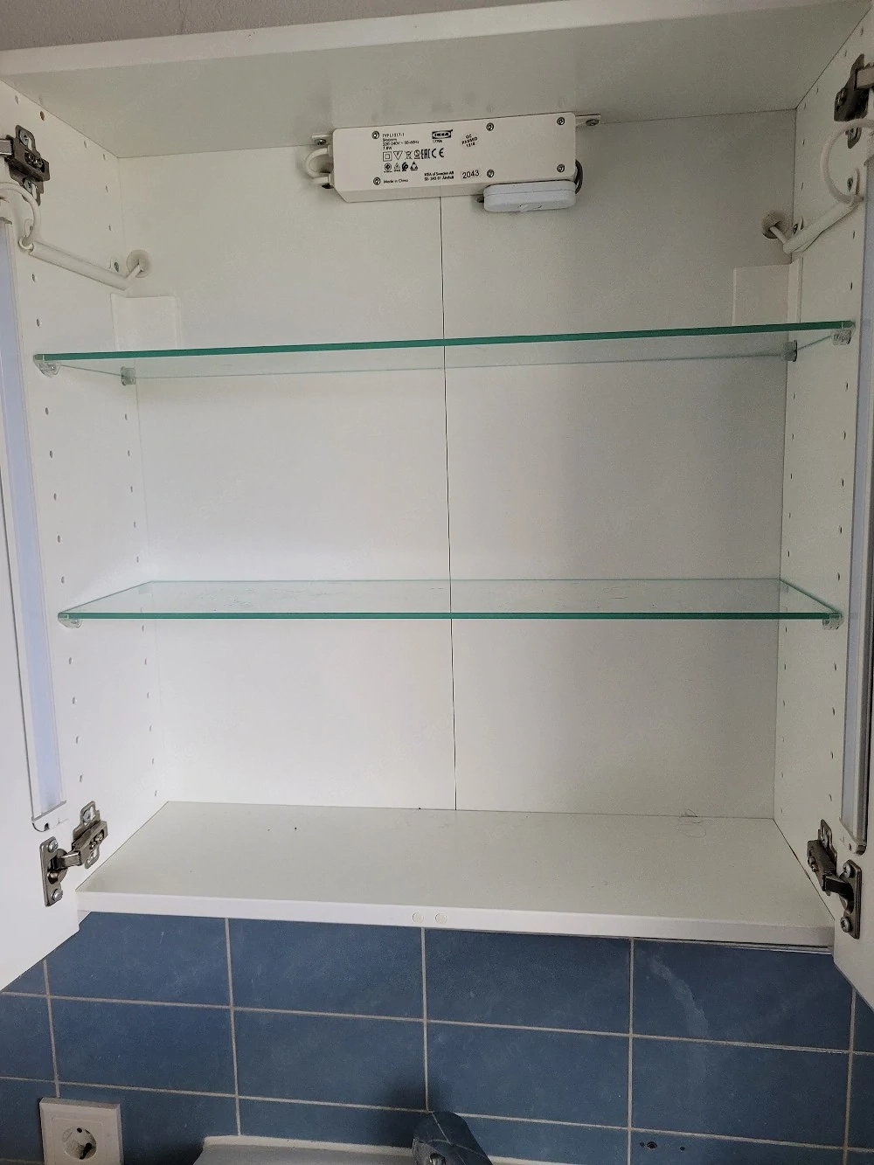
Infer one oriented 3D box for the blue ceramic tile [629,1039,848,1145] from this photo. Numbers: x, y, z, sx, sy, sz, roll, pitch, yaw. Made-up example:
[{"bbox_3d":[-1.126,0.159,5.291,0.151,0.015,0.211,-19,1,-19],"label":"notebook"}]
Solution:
[{"bbox_3d":[0.289,0.487,0.843,0.199,0.099,0.009,0,9,8],"label":"blue ceramic tile"}]

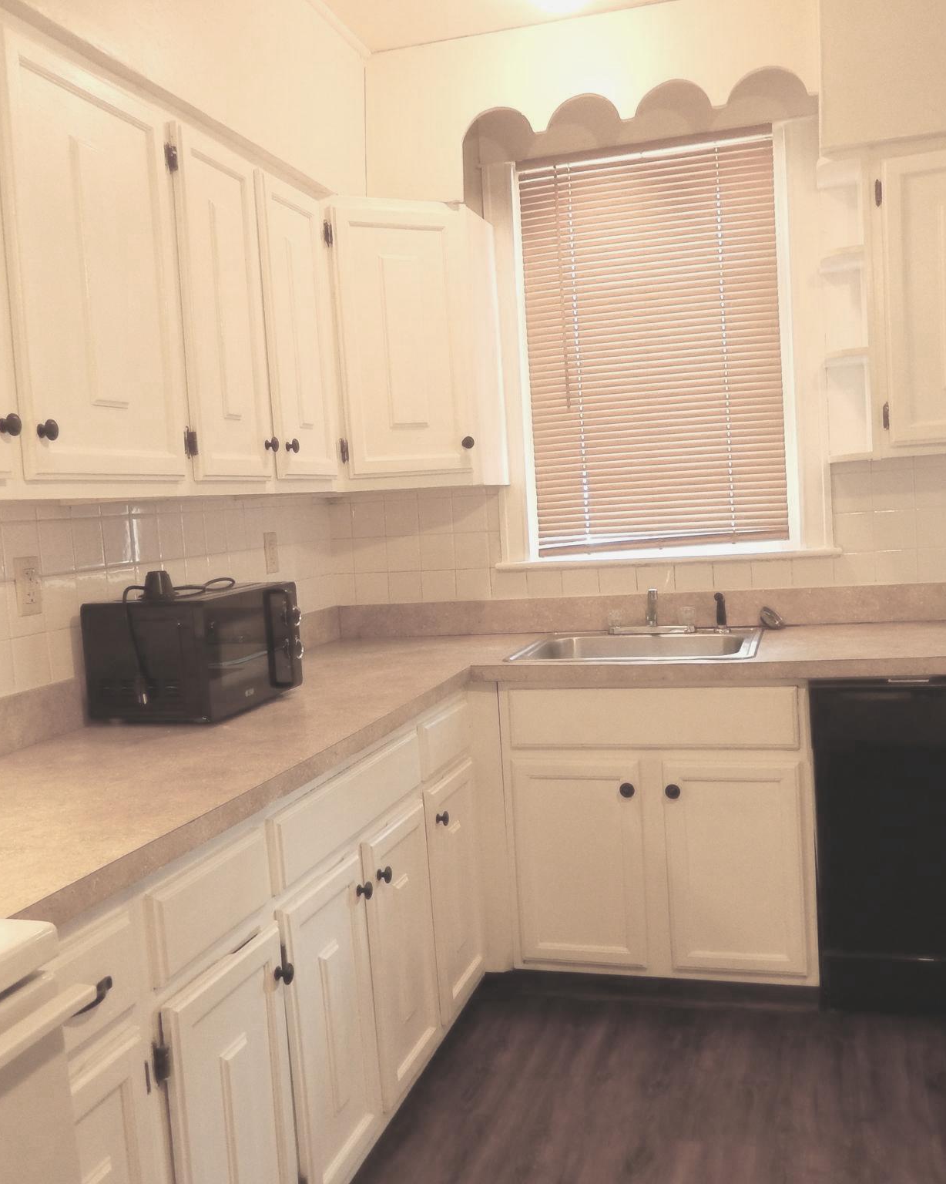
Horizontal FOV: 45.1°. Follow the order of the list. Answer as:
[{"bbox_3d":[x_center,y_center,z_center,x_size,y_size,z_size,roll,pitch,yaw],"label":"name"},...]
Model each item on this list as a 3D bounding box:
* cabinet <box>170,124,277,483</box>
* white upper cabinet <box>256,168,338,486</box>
[{"bbox_3d":[-0.657,-0.551,2.324,0.340,0.690,0.360,-2,4,16],"label":"cabinet"},{"bbox_3d":[-0.564,-0.585,2.660,0.340,0.690,0.340,-2,4,16],"label":"white upper cabinet"}]

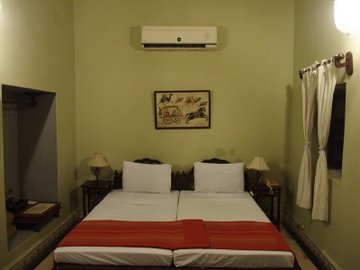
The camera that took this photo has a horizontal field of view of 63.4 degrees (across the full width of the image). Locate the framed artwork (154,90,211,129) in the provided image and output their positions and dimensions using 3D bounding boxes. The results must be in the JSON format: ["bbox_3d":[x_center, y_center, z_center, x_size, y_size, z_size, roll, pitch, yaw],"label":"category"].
[{"bbox_3d":[0.042,-0.351,4.102,0.786,0.540,0.030,1,5,2],"label":"framed artwork"}]

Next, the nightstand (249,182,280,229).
[{"bbox_3d":[1.165,1.029,4.028,0.400,0.646,0.338,1,5,2],"label":"nightstand"}]

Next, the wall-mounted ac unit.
[{"bbox_3d":[-0.003,-1.291,3.929,0.991,0.269,0.215,1,5,2],"label":"wall-mounted ac unit"}]

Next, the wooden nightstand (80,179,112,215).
[{"bbox_3d":[-1.130,1.003,4.092,0.400,0.635,0.338,1,5,2],"label":"wooden nightstand"}]

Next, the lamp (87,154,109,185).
[{"bbox_3d":[-1.144,0.469,4.057,0.292,0.430,0.292,1,5,2],"label":"lamp"}]

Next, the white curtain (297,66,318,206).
[{"bbox_3d":[1.418,0.063,3.258,0.113,1.538,0.390,1,5,2],"label":"white curtain"}]

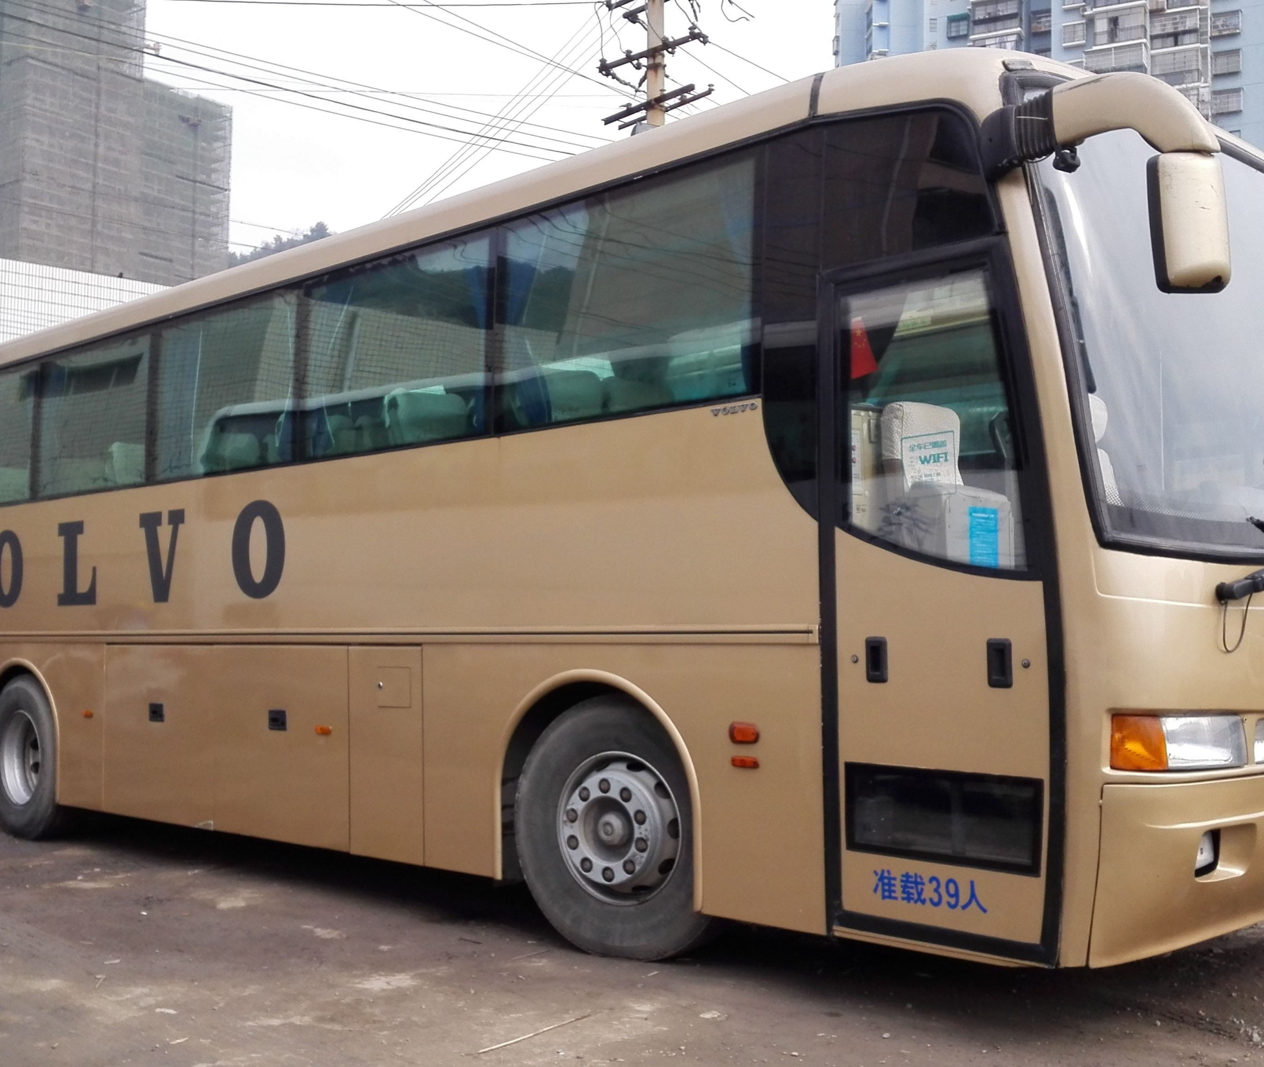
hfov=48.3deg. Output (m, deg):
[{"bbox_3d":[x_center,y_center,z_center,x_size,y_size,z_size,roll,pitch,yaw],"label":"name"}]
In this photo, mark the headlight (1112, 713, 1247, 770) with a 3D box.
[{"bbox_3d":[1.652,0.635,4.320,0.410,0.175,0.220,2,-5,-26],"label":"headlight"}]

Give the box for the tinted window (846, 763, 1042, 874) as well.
[{"bbox_3d":[1.013,0.934,4.648,0.727,0.302,0.050,-4,-6,42],"label":"tinted window"}]

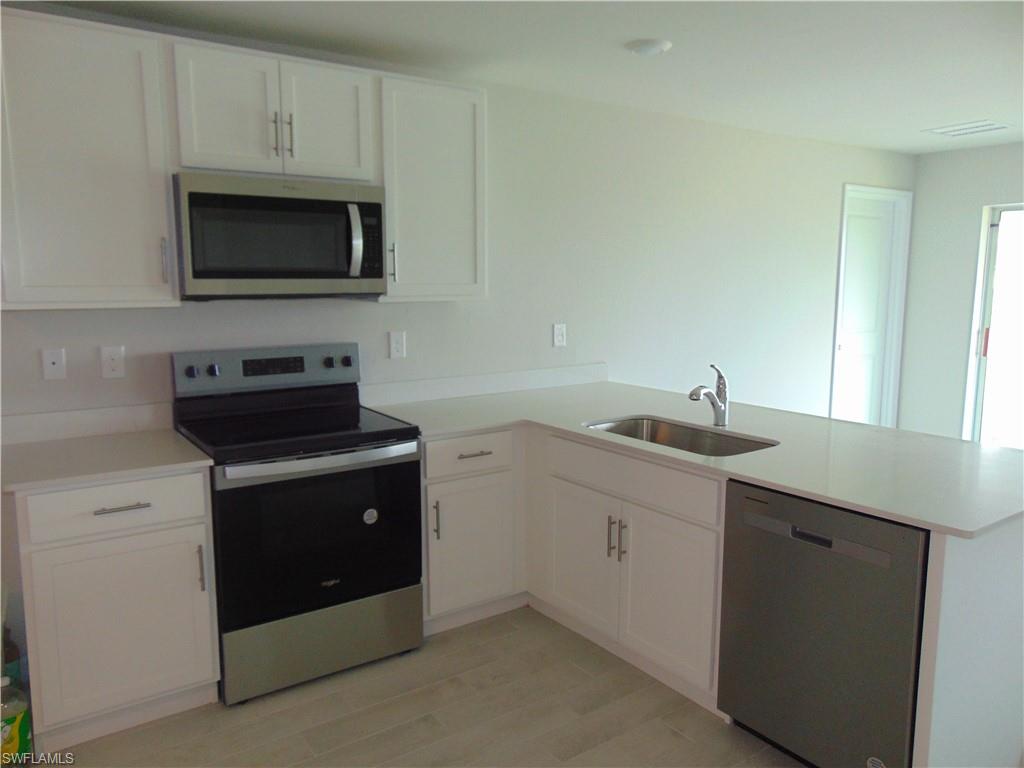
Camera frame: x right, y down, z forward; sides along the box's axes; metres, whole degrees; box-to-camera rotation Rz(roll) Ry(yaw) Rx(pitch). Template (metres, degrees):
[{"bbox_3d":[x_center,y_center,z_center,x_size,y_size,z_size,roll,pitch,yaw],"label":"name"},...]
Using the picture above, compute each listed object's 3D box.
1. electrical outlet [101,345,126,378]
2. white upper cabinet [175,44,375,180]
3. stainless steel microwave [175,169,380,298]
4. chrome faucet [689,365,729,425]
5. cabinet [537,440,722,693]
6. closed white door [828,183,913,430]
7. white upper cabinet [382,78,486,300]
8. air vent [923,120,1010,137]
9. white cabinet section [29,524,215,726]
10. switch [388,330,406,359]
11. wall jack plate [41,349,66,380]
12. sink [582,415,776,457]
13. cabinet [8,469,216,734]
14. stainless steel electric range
[{"bbox_3d":[-1.501,-0.082,2.777,0.077,0.119,0.013,-6,10,-35],"label":"electrical outlet"},{"bbox_3d":[-0.952,-1.004,2.891,0.768,0.450,0.325,-6,9,-34],"label":"white upper cabinet"},{"bbox_3d":[-0.927,-0.556,2.912,0.759,0.433,0.415,-6,9,-34],"label":"stainless steel microwave"},{"bbox_3d":[0.768,0.049,2.875,0.235,0.250,0.060,-6,10,-35],"label":"chrome faucet"},{"bbox_3d":[0.642,0.610,2.900,0.610,0.815,0.940,-6,10,-35],"label":"cabinet"},{"bbox_3d":[2.793,-0.422,5.816,0.965,2.150,0.110,-6,10,-35],"label":"closed white door"},{"bbox_3d":[-0.414,-0.829,3.284,0.522,0.910,0.325,-6,9,-34],"label":"white upper cabinet"},{"bbox_3d":[2.930,-1.634,4.753,0.380,0.018,0.410,-6,9,-34],"label":"air vent"},{"bbox_3d":[-1.357,0.720,2.558,0.487,0.542,0.520,-6,10,-34],"label":"white cabinet section"},{"bbox_3d":[-0.530,-0.182,3.451,0.077,0.119,0.013,-6,10,-35],"label":"switch"},{"bbox_3d":[-1.675,-0.071,2.712,0.070,0.113,0.007,-6,9,-34],"label":"wall jack plate"},{"bbox_3d":[0.631,0.292,2.814,0.425,0.210,0.740,-6,10,-35],"label":"sink"},{"bbox_3d":[-1.401,0.689,2.619,0.544,0.865,0.630,-6,9,-34],"label":"cabinet"},{"bbox_3d":[-0.841,0.482,2.934,0.758,1.213,0.690,-6,9,-34],"label":"stainless steel electric range"}]

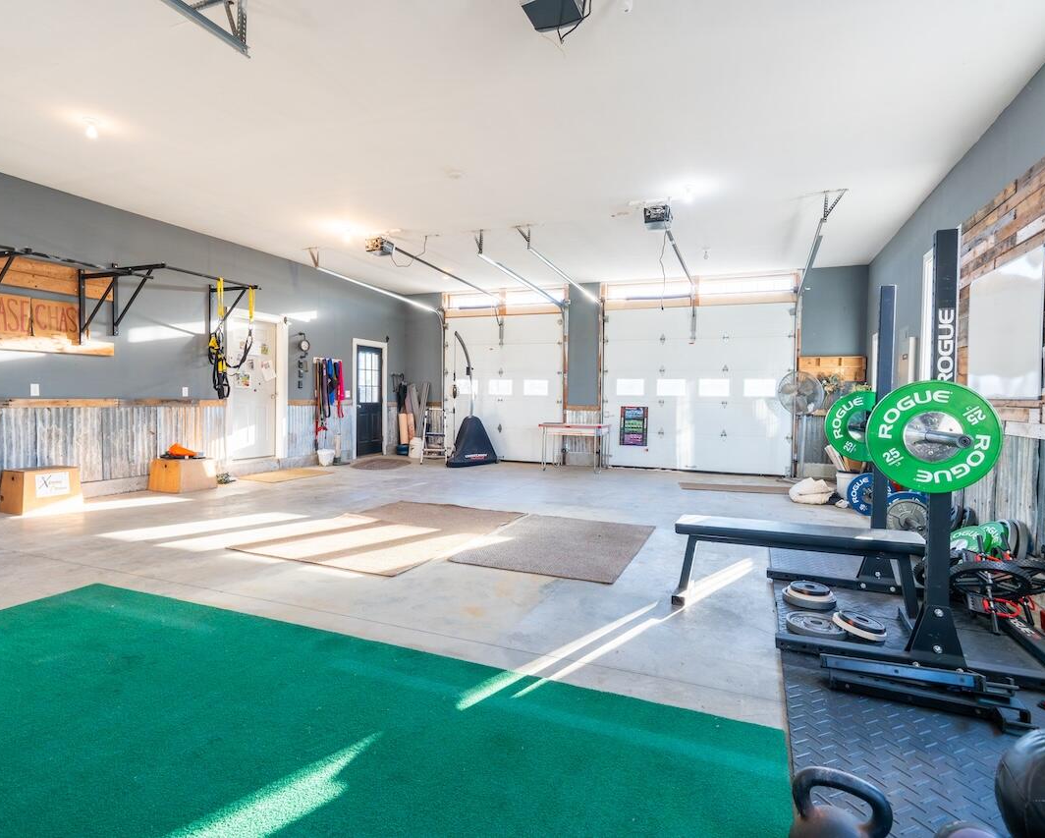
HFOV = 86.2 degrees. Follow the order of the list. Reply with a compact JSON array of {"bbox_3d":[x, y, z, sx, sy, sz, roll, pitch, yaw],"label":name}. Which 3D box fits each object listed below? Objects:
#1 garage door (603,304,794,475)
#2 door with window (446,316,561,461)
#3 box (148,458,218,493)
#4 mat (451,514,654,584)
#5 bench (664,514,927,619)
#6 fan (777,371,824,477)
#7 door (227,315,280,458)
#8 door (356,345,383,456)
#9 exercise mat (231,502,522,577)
[{"bbox_3d":[2.908,-0.498,9.509,3.086,2.799,0.060,2,2,22],"label":"garage door"},{"bbox_3d":[-0.364,-0.585,10.708,2.440,2.765,0.080,1,2,22],"label":"door with window"},{"bbox_3d":[-4.052,0.657,6.694,0.526,0.364,0.506,2,2,22],"label":"box"},{"bbox_3d":[0.341,0.978,4.496,1.192,0.012,1.697,2,2,22],"label":"mat"},{"bbox_3d":[1.480,0.826,3.081,1.230,0.435,0.410,1,2,22],"label":"bench"},{"bbox_3d":[4.224,0.102,8.479,0.630,1.635,0.480,1,2,22],"label":"fan"},{"bbox_3d":[-3.895,-0.406,8.092,0.060,2.020,0.910,1,2,22],"label":"door"},{"bbox_3d":[-2.912,-0.344,10.599,0.050,2.038,0.774,2,2,22],"label":"door"},{"bbox_3d":[-1.070,0.945,4.851,1.504,0.012,2.160,2,2,24],"label":"exercise mat"}]

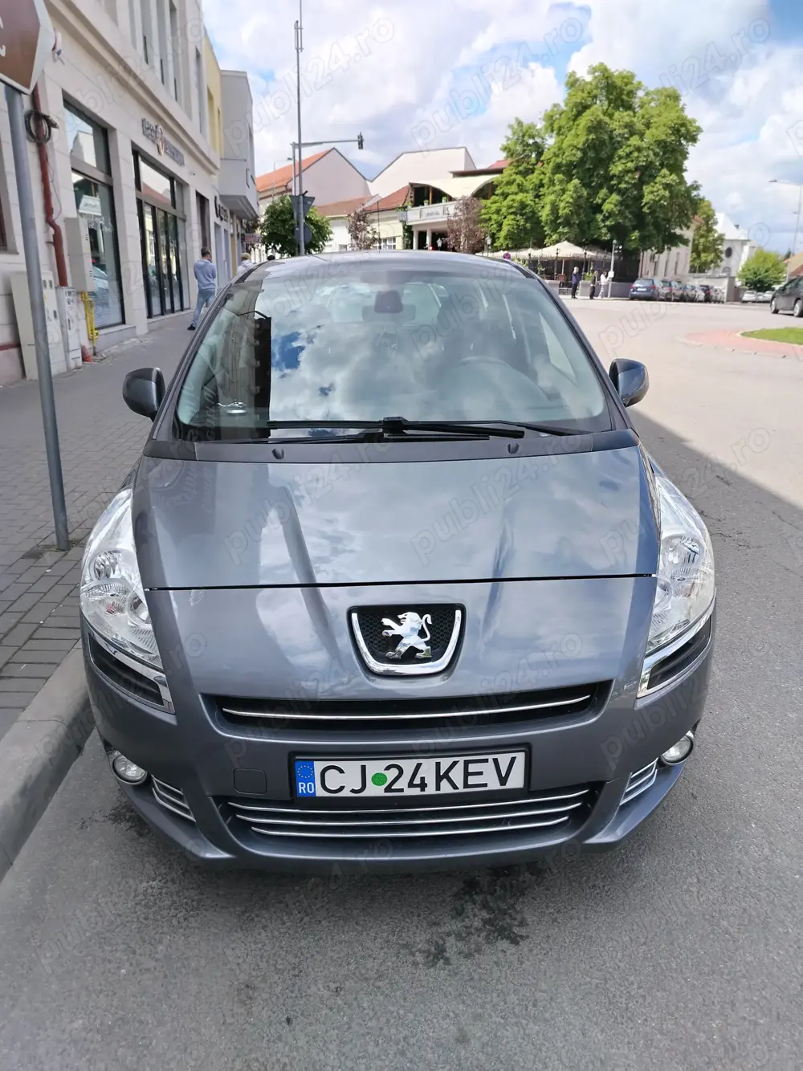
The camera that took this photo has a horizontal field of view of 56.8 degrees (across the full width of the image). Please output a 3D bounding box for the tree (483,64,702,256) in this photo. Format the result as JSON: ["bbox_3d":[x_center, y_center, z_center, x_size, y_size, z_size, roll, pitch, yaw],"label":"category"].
[{"bbox_3d":[12.132,-23.016,48.731,14.438,13.755,12.994,6,20,12],"label":"tree"}]

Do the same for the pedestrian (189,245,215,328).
[{"bbox_3d":[-4.453,-5.511,16.716,0.520,1.730,0.550,2,19,2],"label":"pedestrian"}]

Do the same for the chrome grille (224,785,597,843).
[{"bbox_3d":[0.028,0.674,1.791,0.906,0.080,0.085,-2,19,-3],"label":"chrome grille"}]

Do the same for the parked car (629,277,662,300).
[{"bbox_3d":[16.147,-16.270,48.612,1.780,1.470,4.350,10,22,21],"label":"parked car"}]

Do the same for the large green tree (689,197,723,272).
[{"bbox_3d":[31.289,-29.645,76.410,3.787,9.638,3.787,9,21,20],"label":"large green tree"}]

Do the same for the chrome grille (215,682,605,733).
[{"bbox_3d":[0.026,0.402,1.717,0.912,0.072,0.095,-2,19,-3],"label":"chrome grille"}]

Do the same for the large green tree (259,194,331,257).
[{"bbox_3d":[-5.183,-14.178,36.371,3.500,4.700,3.500,0,19,0],"label":"large green tree"}]

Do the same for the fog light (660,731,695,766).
[{"bbox_3d":[0.736,0.558,1.972,0.095,0.085,0.060,-7,20,-16],"label":"fog light"}]

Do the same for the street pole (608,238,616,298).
[{"bbox_3d":[11.864,-15.106,41.865,0.220,3.204,0.220,0,19,0],"label":"street pole"}]

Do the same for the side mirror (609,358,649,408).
[{"bbox_3d":[0.877,-0.612,2.970,0.190,0.185,0.130,-2,20,-2],"label":"side mirror"}]

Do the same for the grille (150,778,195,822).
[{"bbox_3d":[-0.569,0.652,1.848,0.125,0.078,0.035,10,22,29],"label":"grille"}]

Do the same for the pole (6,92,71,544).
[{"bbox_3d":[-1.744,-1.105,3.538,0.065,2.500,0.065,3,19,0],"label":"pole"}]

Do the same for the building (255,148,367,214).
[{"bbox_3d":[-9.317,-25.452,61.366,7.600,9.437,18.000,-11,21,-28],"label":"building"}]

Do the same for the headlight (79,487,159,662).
[{"bbox_3d":[-0.709,0.100,1.941,0.250,0.290,0.480,-4,21,-9],"label":"headlight"}]

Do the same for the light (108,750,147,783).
[{"bbox_3d":[-0.707,0.598,1.927,0.095,0.085,0.060,4,20,12],"label":"light"}]

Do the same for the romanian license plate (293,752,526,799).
[{"bbox_3d":[0.021,0.547,1.684,0.520,0.110,0.015,-2,20,-1],"label":"romanian license plate"}]

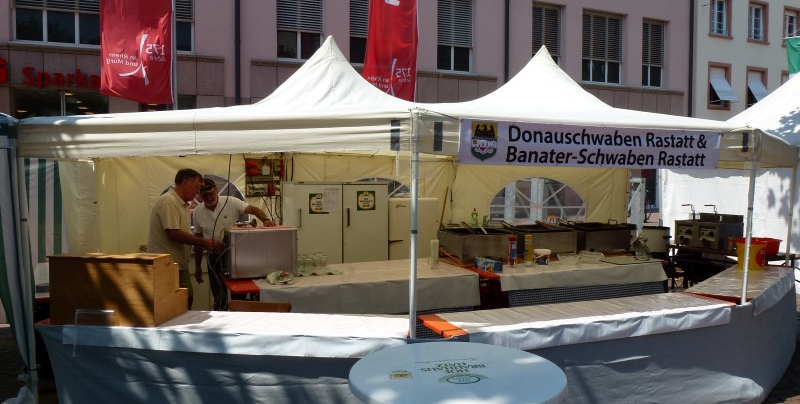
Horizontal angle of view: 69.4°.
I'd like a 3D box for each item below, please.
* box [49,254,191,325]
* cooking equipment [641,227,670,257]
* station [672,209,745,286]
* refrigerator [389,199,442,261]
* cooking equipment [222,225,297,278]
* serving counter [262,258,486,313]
[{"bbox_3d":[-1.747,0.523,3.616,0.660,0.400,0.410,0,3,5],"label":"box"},{"bbox_3d":[3.001,0.458,6.787,0.335,0.350,0.335,-1,3,-17],"label":"cooking equipment"},{"bbox_3d":[3.848,0.696,7.151,0.430,1.200,0.600,-1,4,-26],"label":"station"},{"bbox_3d":[0.083,0.622,7.237,0.600,1.360,0.600,-1,3,-16],"label":"refrigerator"},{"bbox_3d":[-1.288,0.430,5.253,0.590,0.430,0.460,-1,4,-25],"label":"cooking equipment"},{"bbox_3d":[-0.442,1.024,5.306,2.150,0.770,1.000,-1,3,-17],"label":"serving counter"}]

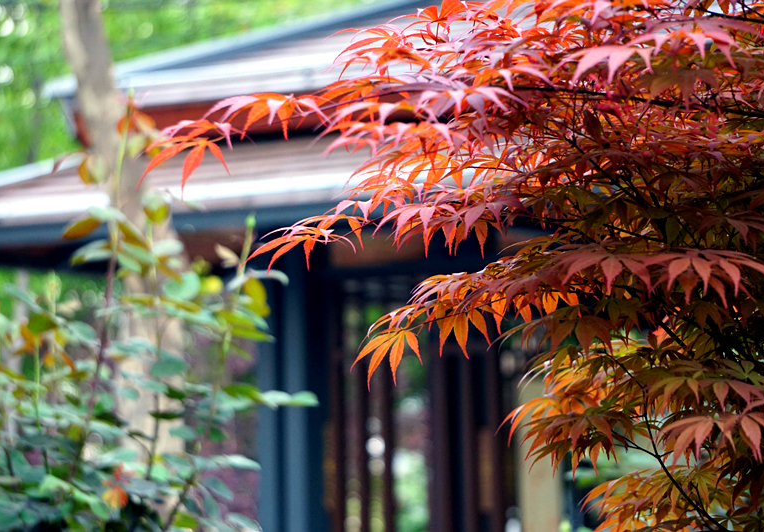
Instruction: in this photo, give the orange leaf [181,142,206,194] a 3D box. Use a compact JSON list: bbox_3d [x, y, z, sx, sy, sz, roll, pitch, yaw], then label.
[{"bbox_3d":[-0.177,-0.091,3.200,0.020,0.054,0.012,19,-13,5],"label":"orange leaf"}]

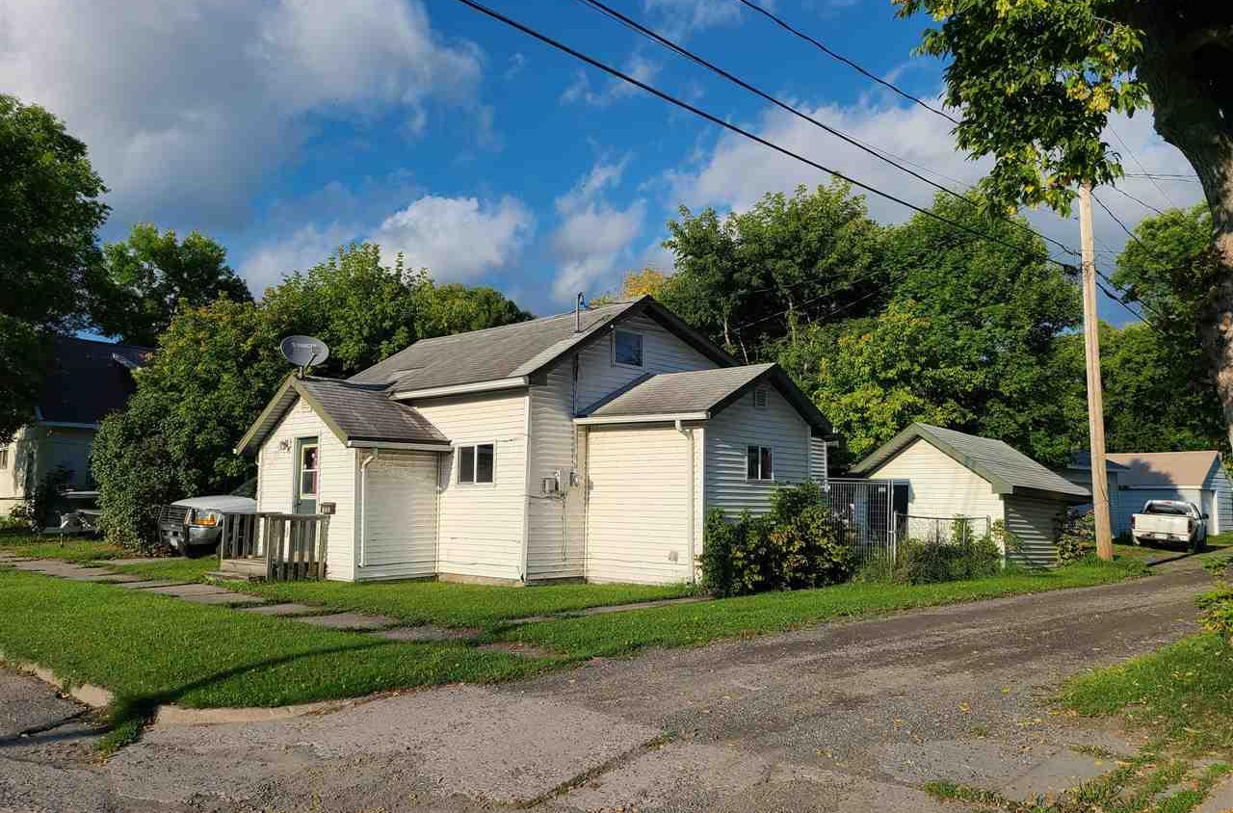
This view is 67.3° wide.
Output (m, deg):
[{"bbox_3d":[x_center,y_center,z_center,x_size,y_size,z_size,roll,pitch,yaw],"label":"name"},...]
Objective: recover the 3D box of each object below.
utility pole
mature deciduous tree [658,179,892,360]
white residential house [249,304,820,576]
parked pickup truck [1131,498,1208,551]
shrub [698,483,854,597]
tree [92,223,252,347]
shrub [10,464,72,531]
[{"bbox_3d":[12.428,-1.005,24.014,0.340,9.910,0.340,1,-6,0],"label":"utility pole"},{"bbox_3d":[5.416,-1.556,31.352,8.000,12.499,8.000,0,-6,10],"label":"mature deciduous tree"},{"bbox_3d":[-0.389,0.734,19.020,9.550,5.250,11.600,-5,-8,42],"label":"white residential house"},{"bbox_3d":[20.705,4.355,34.693,1.980,1.830,5.600,-4,-7,37],"label":"parked pickup truck"},{"bbox_3d":[2.912,2.097,15.078,1.200,1.720,3.800,-5,-8,42],"label":"shrub"},{"bbox_3d":[-19.830,-1.418,40.306,7.800,13.399,8.000,3,-7,-26],"label":"tree"},{"bbox_3d":[-20.509,3.244,33.000,2.050,2.321,1.900,4,-7,-31],"label":"shrub"}]

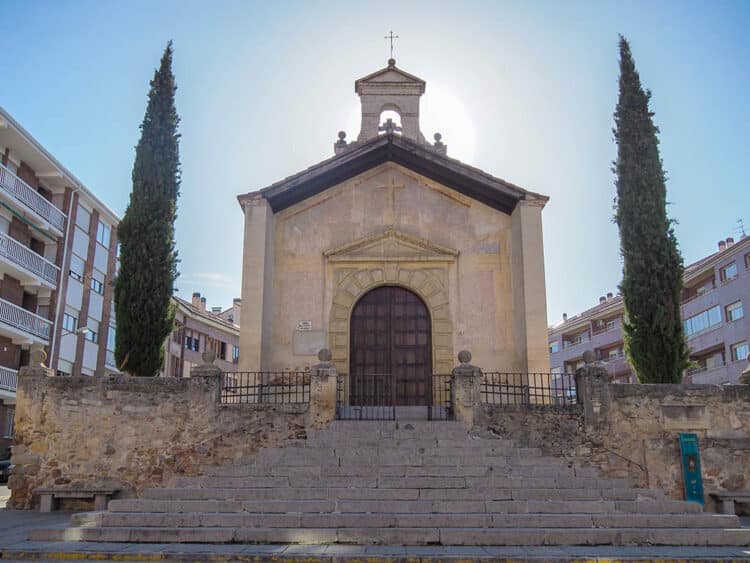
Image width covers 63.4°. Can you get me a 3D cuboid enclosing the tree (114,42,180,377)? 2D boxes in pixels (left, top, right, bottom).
[{"bbox_3d":[-5.964,-1.933,16.613,1.650,10.601,1.650,0,-15,0],"label":"tree"}]

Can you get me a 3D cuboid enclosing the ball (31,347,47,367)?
[{"bbox_3d":[-7.138,1.600,12.911,0.340,0.394,0.340,0,-15,0],"label":"ball"}]

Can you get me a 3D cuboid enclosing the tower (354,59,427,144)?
[{"bbox_3d":[0.531,-6.167,20.807,2.450,3.374,0.850,0,-15,0],"label":"tower"}]

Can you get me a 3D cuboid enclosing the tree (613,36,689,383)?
[{"bbox_3d":[7.308,-1.984,16.626,1.800,10.905,1.750,0,-15,0],"label":"tree"}]

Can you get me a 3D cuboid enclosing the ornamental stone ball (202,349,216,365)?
[{"bbox_3d":[-3.548,1.611,13.011,0.310,0.350,0.310,0,-15,0],"label":"ornamental stone ball"}]

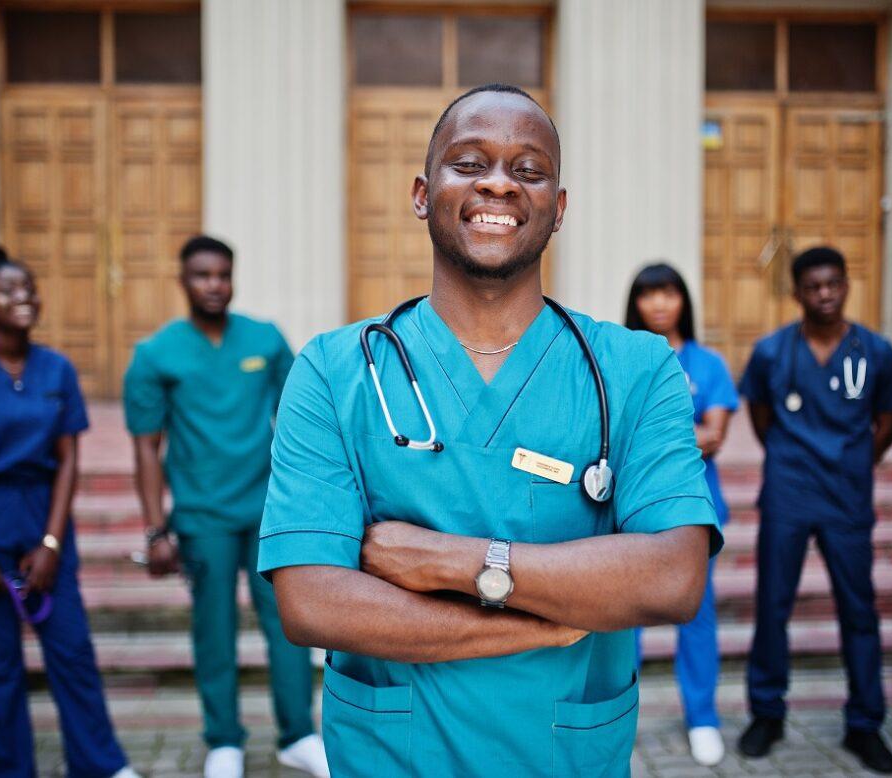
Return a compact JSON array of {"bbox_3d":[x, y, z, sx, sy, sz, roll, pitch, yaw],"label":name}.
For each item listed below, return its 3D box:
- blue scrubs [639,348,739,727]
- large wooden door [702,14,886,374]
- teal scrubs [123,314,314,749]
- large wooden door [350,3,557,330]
[{"bbox_3d":[0.799,0.522,3.992,0.441,1.384,0.310,1,4,11],"label":"blue scrubs"},{"bbox_3d":[2.791,-1.529,9.560,1.700,3.220,0.130,0,4,-4],"label":"large wooden door"},{"bbox_3d":[-0.778,0.494,3.870,0.627,1.493,0.340,0,4,-6],"label":"teal scrubs"},{"bbox_3d":[0.032,-1.514,9.367,1.700,3.220,0.130,0,4,-4],"label":"large wooden door"}]

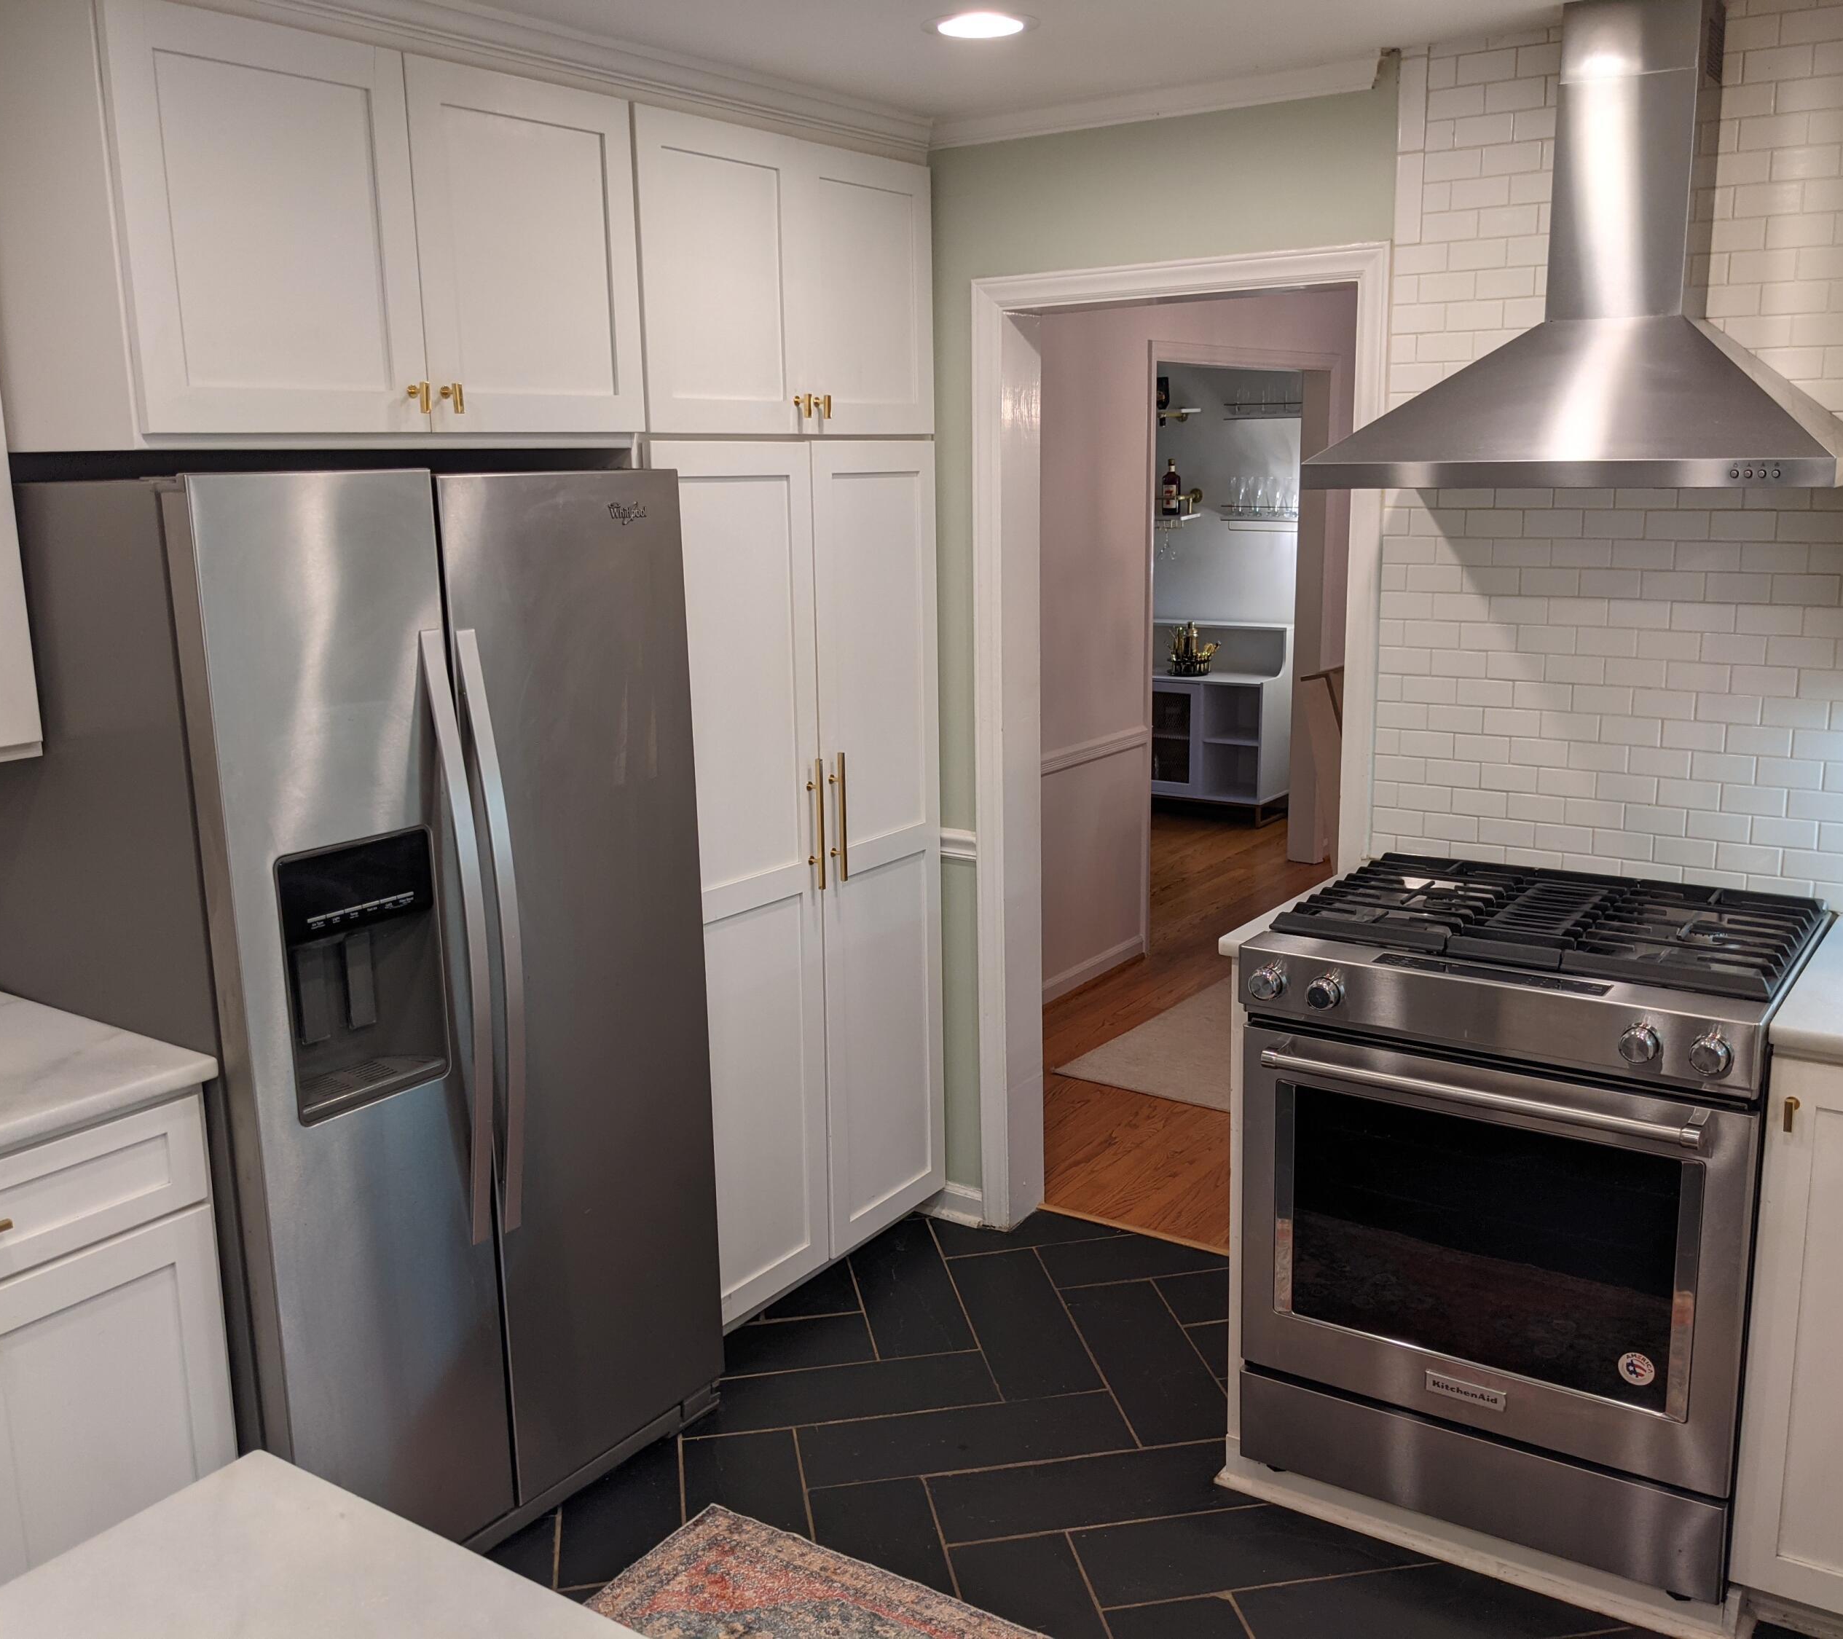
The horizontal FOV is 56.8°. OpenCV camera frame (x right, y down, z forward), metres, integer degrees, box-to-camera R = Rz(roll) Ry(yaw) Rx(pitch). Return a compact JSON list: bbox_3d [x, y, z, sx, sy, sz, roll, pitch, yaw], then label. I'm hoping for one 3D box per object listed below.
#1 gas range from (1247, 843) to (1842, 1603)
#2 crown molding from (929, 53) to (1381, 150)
[{"bbox_3d":[1.006,0.624,2.848,0.759,0.960,0.720,7,14,34],"label":"gas range"},{"bbox_3d":[0.400,-1.367,3.258,0.960,0.060,0.050,7,14,34],"label":"crown molding"}]

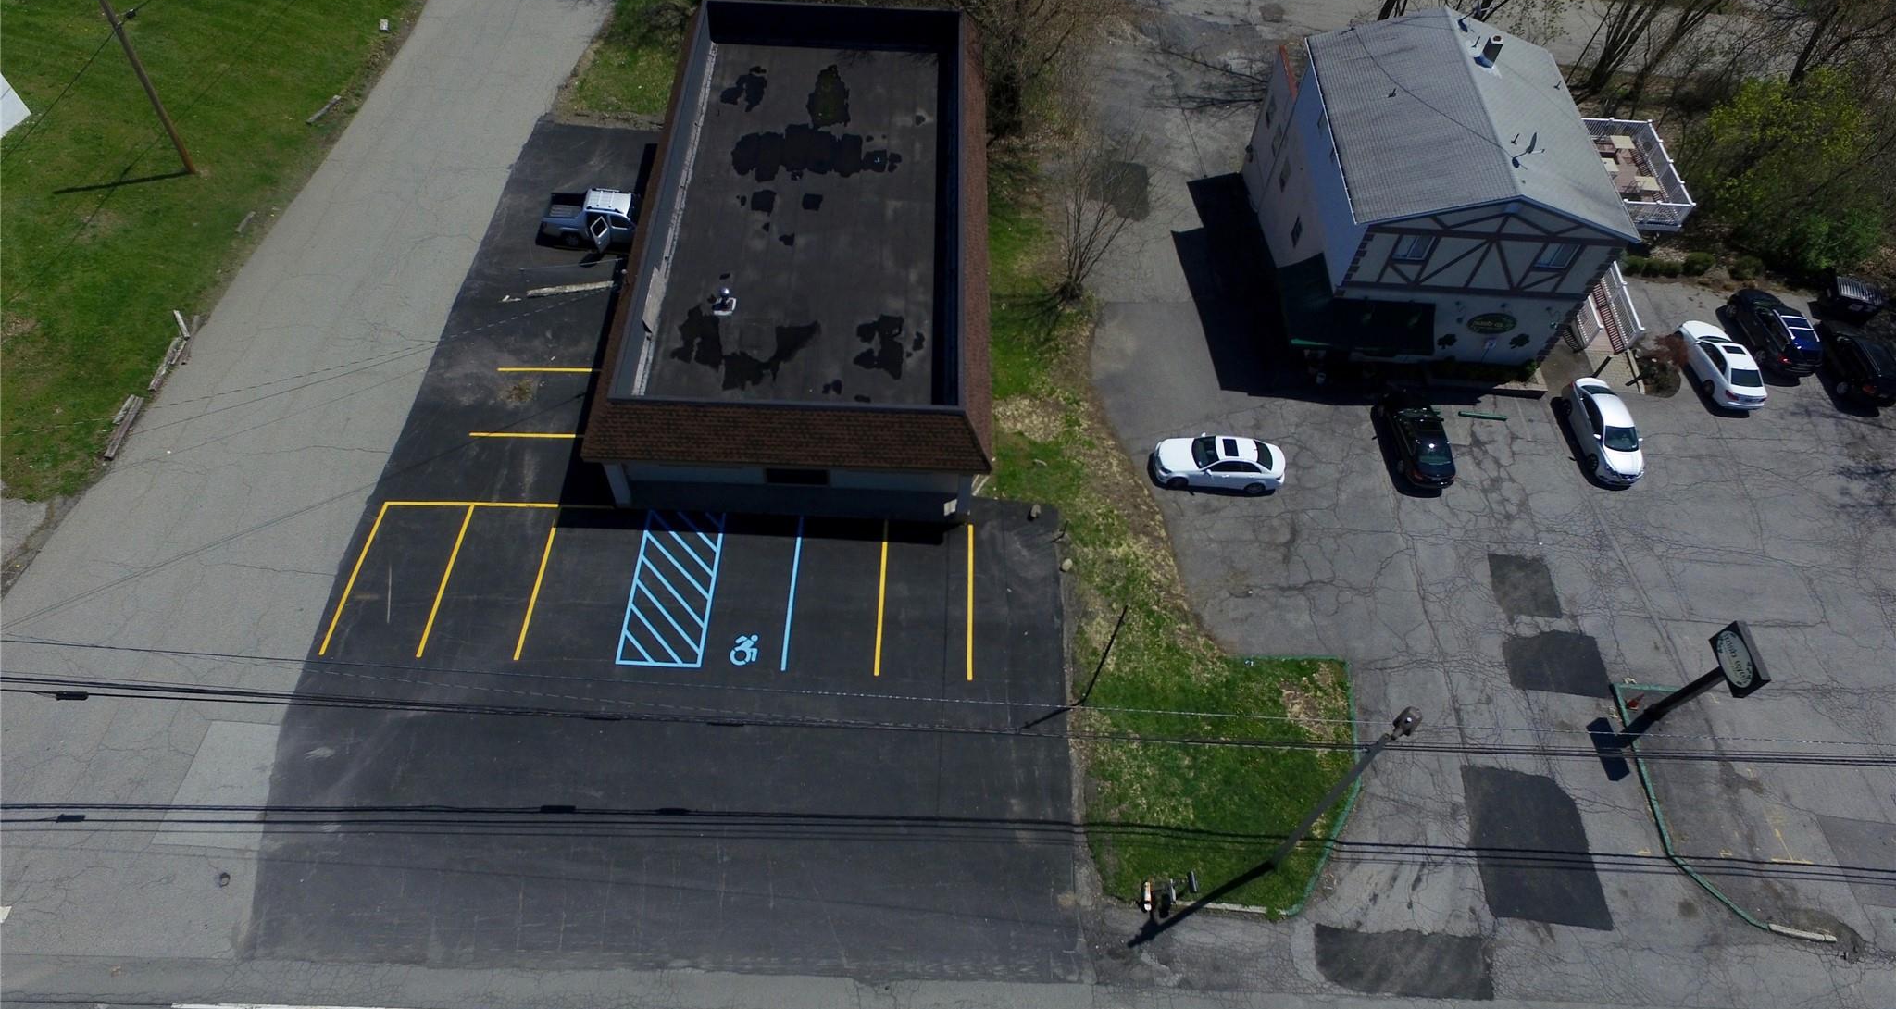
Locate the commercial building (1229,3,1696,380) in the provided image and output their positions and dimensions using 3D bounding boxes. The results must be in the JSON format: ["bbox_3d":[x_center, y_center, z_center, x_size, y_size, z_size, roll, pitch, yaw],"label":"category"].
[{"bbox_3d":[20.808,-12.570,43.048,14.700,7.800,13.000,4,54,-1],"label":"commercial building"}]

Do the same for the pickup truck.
[{"bbox_3d":[-13.468,-11.458,43.793,5.150,1.780,1.950,2,54,-3],"label":"pickup truck"}]

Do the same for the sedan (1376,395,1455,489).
[{"bbox_3d":[17.147,-2.551,39.843,1.820,1.450,4.650,1,54,-3],"label":"sedan"}]

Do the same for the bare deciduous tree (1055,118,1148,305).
[{"bbox_3d":[5.496,-10.299,40.661,3.300,7.200,3.200,6,54,0],"label":"bare deciduous tree"}]

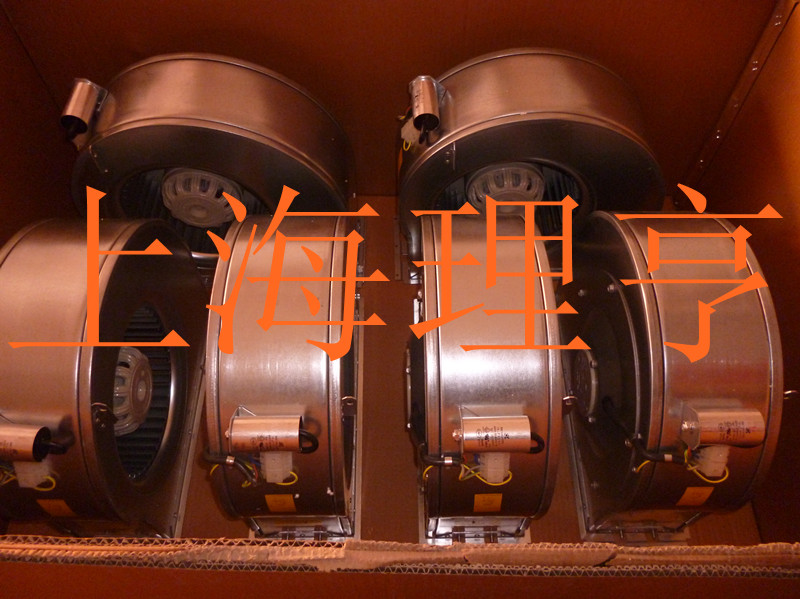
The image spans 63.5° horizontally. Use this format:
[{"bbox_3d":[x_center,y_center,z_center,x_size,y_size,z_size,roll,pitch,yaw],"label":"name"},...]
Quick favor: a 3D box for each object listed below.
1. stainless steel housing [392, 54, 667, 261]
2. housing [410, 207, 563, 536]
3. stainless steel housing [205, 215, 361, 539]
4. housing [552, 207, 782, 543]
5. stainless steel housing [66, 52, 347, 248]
[{"bbox_3d":[0.211,-0.215,1.083,0.445,0.390,0.173,0,59,0],"label":"stainless steel housing"},{"bbox_3d":[0.097,0.080,0.910,0.173,0.390,0.445,-1,59,0],"label":"housing"},{"bbox_3d":[-0.149,0.087,0.907,0.173,0.390,0.445,-1,59,0],"label":"stainless steel housing"},{"bbox_3d":[0.346,0.074,0.912,0.173,0.390,0.445,0,59,0],"label":"housing"},{"bbox_3d":[-0.294,-0.207,1.082,0.445,0.390,0.173,1,60,1],"label":"stainless steel housing"}]

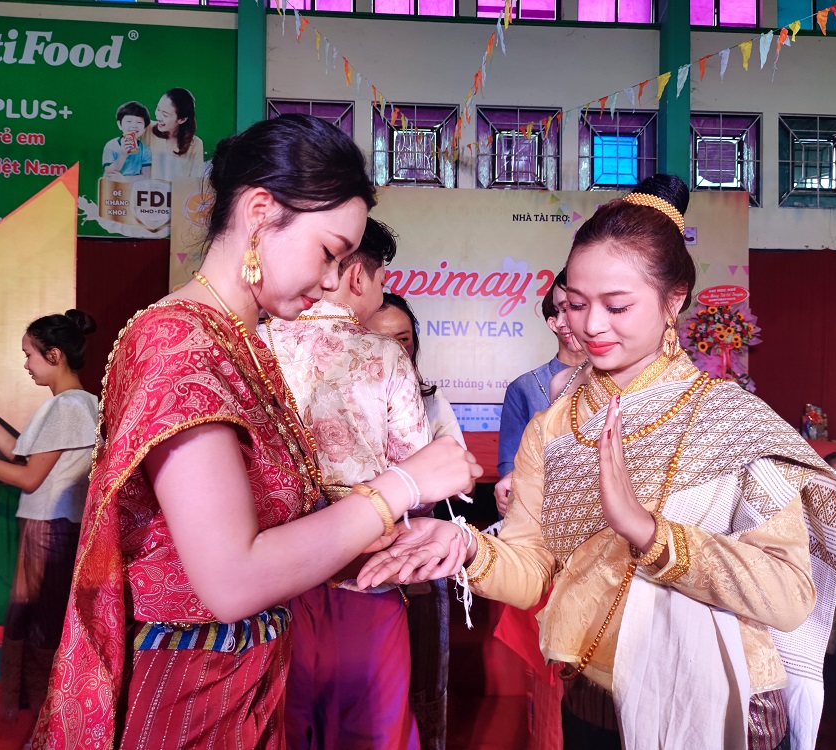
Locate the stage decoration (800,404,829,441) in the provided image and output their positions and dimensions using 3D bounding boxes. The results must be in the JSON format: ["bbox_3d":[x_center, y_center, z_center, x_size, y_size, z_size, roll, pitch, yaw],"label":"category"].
[{"bbox_3d":[3.660,0.439,6.400,0.250,0.330,0.190,0,-1,3],"label":"stage decoration"}]

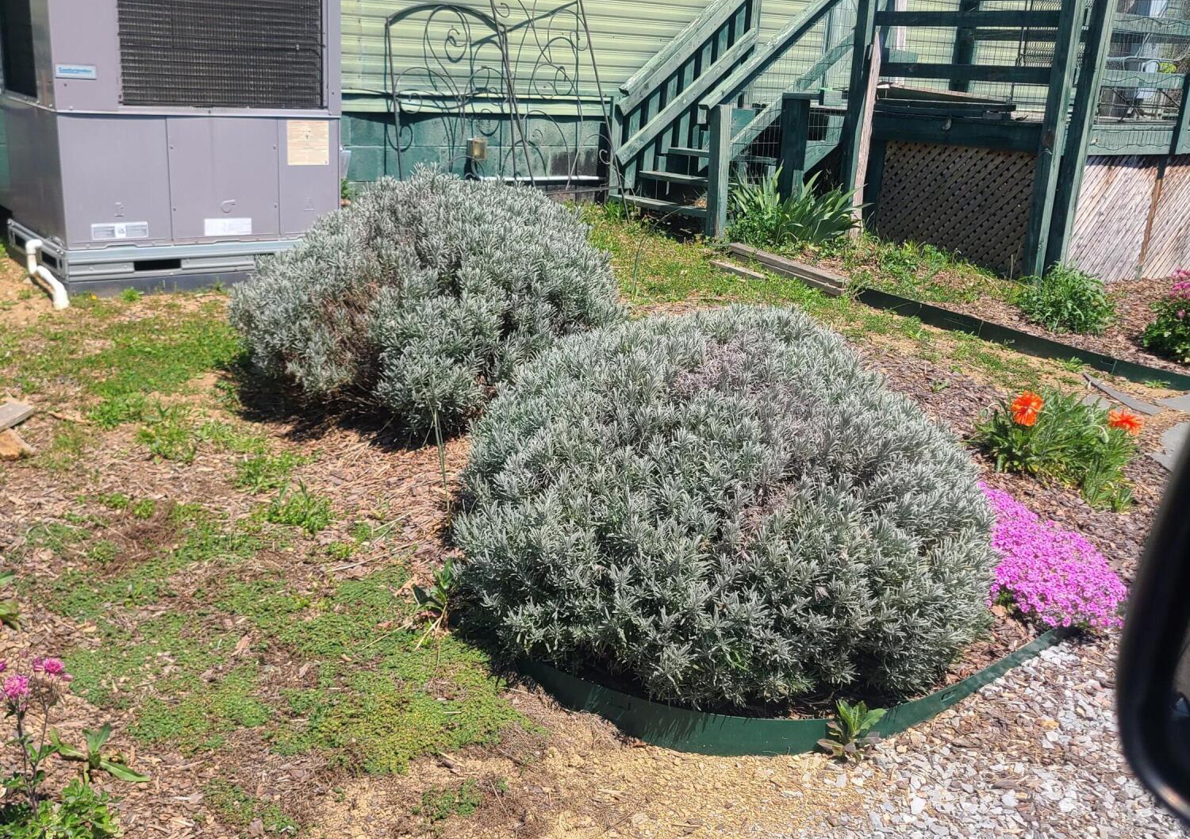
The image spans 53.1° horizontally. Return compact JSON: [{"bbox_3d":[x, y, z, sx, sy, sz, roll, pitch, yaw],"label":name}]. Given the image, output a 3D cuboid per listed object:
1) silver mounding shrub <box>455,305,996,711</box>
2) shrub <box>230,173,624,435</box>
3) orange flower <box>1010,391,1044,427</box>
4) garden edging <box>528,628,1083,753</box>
[{"bbox_3d":[0.300,0.086,2.753,1.232,0.659,1.232,5,18,6],"label":"silver mounding shrub"},{"bbox_3d":[-0.554,-0.471,4.081,1.326,0.703,1.326,1,18,-8],"label":"shrub"},{"bbox_3d":[1.479,-0.036,4.080,0.115,0.115,0.080,10,19,20],"label":"orange flower"},{"bbox_3d":[0.517,0.559,2.494,1.354,0.100,0.303,-2,18,-16],"label":"garden edging"}]

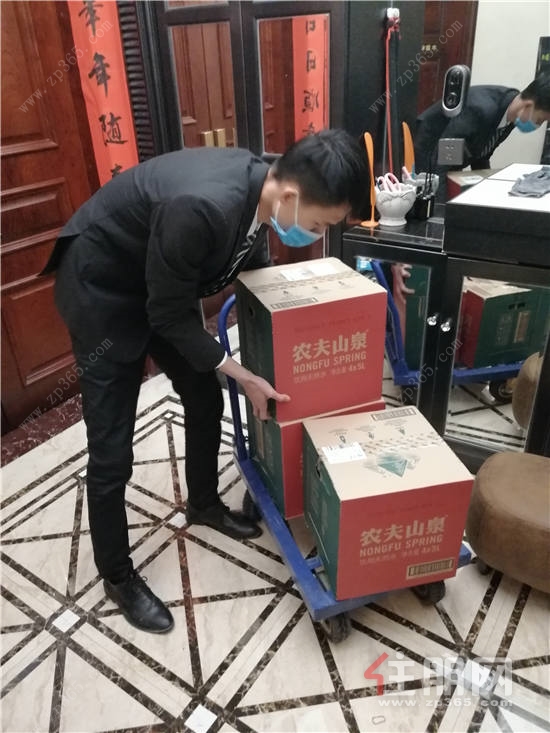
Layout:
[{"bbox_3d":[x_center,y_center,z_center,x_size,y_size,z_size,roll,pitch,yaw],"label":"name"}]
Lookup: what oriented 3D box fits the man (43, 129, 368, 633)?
[{"bbox_3d":[-0.174,0.047,1.545,0.750,1.250,0.640,3,29,9],"label":"man"}]

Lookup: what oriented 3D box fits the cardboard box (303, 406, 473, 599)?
[{"bbox_3d":[0.285,0.362,1.568,0.335,0.338,0.328,-7,29,-10],"label":"cardboard box"}]

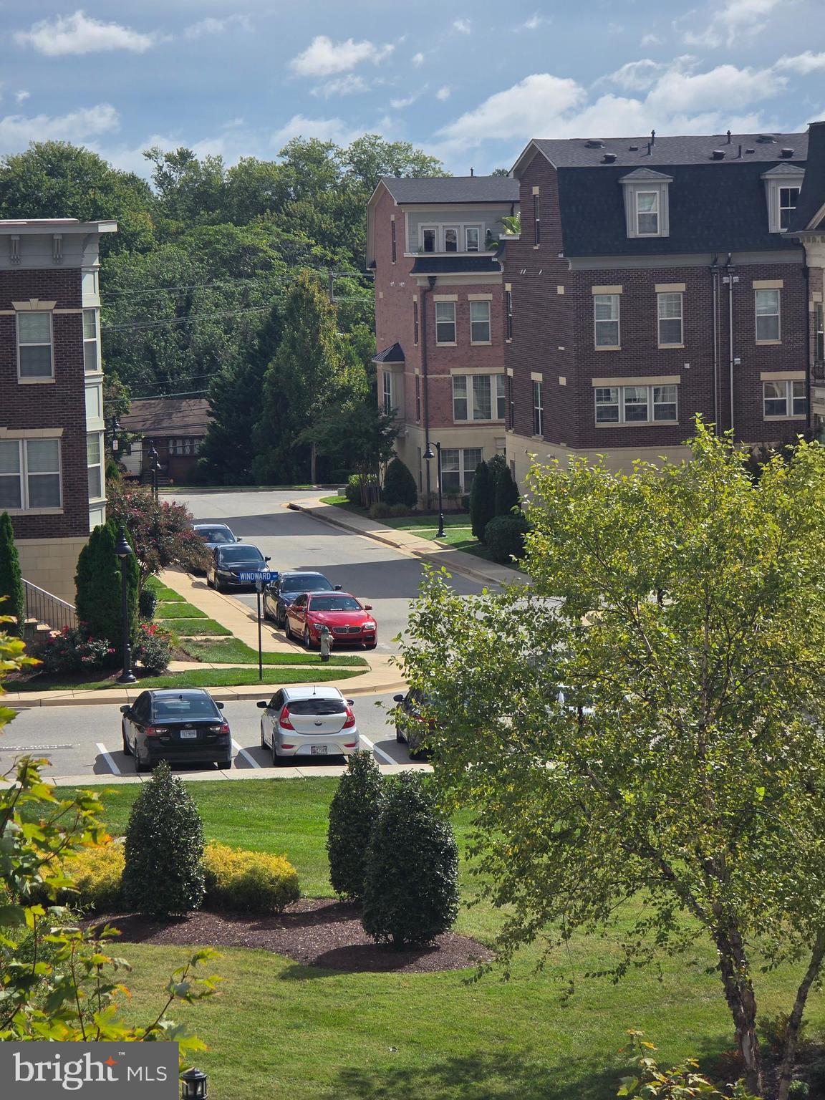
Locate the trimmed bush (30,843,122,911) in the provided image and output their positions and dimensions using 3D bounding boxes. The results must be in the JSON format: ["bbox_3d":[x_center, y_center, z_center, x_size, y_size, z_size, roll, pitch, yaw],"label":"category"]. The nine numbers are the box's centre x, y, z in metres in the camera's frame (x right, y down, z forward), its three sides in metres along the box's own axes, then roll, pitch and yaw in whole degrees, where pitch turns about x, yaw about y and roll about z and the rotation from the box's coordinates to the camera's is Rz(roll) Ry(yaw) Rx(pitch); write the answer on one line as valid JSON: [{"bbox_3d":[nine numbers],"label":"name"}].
[{"bbox_3d":[-5.060,4.939,55.212,1.520,0.950,1.520,-2,5,-9],"label":"trimmed bush"}]

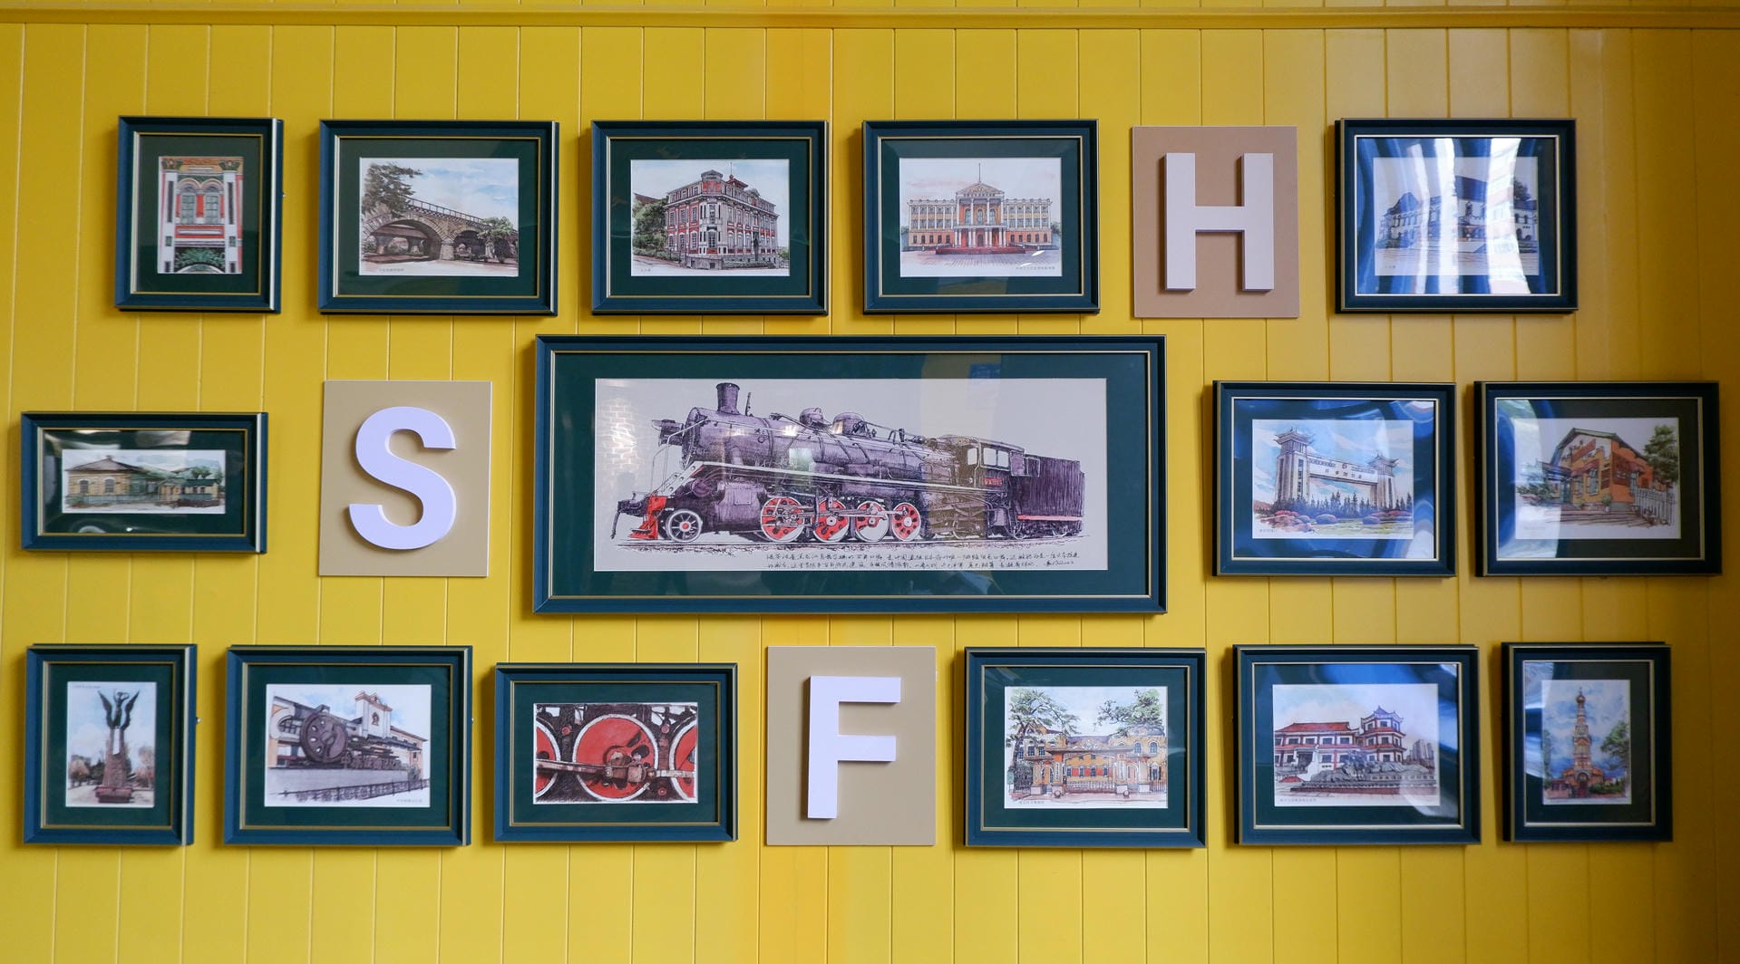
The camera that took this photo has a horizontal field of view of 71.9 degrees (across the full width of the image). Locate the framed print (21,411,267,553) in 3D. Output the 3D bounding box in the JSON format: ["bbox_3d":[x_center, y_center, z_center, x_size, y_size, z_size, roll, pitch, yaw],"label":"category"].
[{"bbox_3d":[-1.068,0.001,1.772,0.349,0.202,0.024,0,-3,0],"label":"framed print"}]

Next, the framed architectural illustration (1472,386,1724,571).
[{"bbox_3d":[1.222,-0.007,2.016,0.395,0.323,0.030,0,-2,0],"label":"framed architectural illustration"}]

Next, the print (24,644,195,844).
[{"bbox_3d":[-1.107,0.383,1.753,0.234,0.283,0.024,0,-3,0],"label":"print"}]

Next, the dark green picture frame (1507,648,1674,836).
[{"bbox_3d":[1.191,0.431,1.997,0.264,0.323,0.030,0,-2,0],"label":"dark green picture frame"}]

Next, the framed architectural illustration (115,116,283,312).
[{"bbox_3d":[-1.138,-0.456,2.038,0.264,0.323,0.030,0,-2,0],"label":"framed architectural illustration"}]

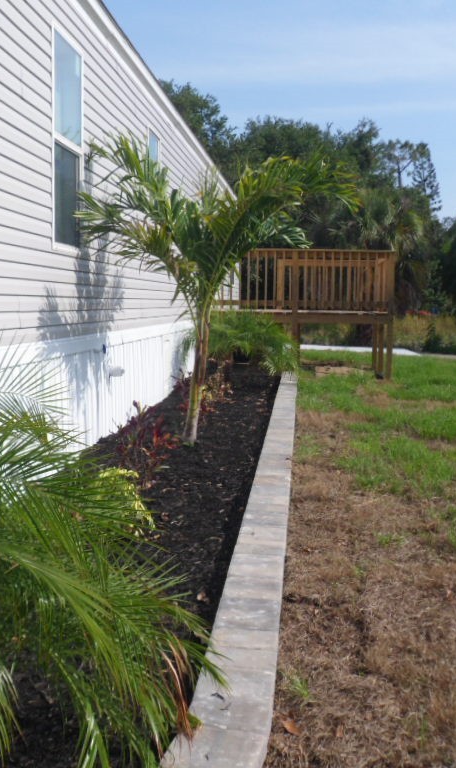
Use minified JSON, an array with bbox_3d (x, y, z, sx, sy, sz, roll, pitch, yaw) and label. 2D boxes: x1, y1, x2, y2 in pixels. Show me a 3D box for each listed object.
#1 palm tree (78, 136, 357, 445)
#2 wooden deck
[{"bbox_3d":[-0.115,-0.722,6.407,2.100,2.410,1.750,2,6,6],"label":"palm tree"},{"bbox_3d":[1.180,-1.185,13.212,2.850,1.906,2.300,2,6,6],"label":"wooden deck"}]

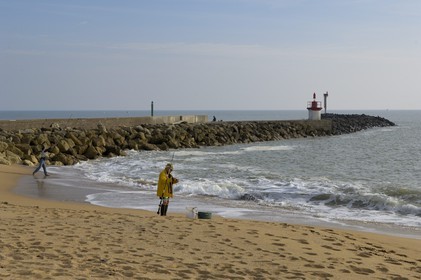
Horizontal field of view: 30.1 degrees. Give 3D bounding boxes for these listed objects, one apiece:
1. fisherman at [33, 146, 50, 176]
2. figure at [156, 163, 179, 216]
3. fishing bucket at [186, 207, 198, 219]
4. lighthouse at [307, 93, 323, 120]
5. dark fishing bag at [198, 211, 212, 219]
[{"bbox_3d":[-9.480,1.194,43.968,0.980,1.660,0.600,0,2,-7],"label":"fisherman"},{"bbox_3d":[-1.393,1.590,25.067,0.600,1.700,0.560,2,3,33],"label":"figure"},{"bbox_3d":[-0.563,2.279,24.494,0.360,0.330,0.360,0,2,0],"label":"fishing bucket"},{"bbox_3d":[17.322,-5.561,129.910,2.500,4.650,2.500,0,2,0],"label":"lighthouse"},{"bbox_3d":[-0.166,2.348,24.497,0.430,0.180,0.430,0,2,0],"label":"dark fishing bag"}]

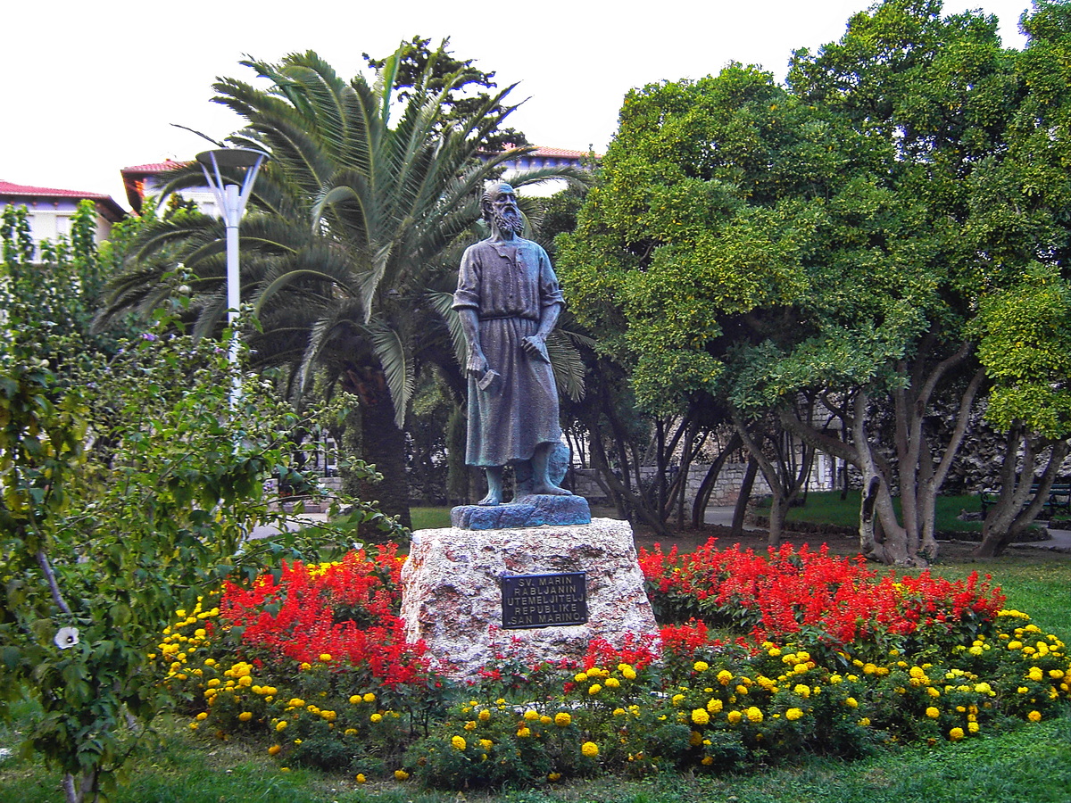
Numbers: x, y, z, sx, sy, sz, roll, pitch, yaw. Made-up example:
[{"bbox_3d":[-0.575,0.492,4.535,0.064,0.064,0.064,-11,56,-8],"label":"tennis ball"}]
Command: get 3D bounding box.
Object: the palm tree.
[{"bbox_3d":[-2.410,-1.360,13.700,6.100,6.250,6.000,-1,-1,0],"label":"palm tree"}]

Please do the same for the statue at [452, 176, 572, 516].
[{"bbox_3d":[-0.142,-0.355,6.500,0.720,1.930,0.560,-1,-1,-5],"label":"statue"}]

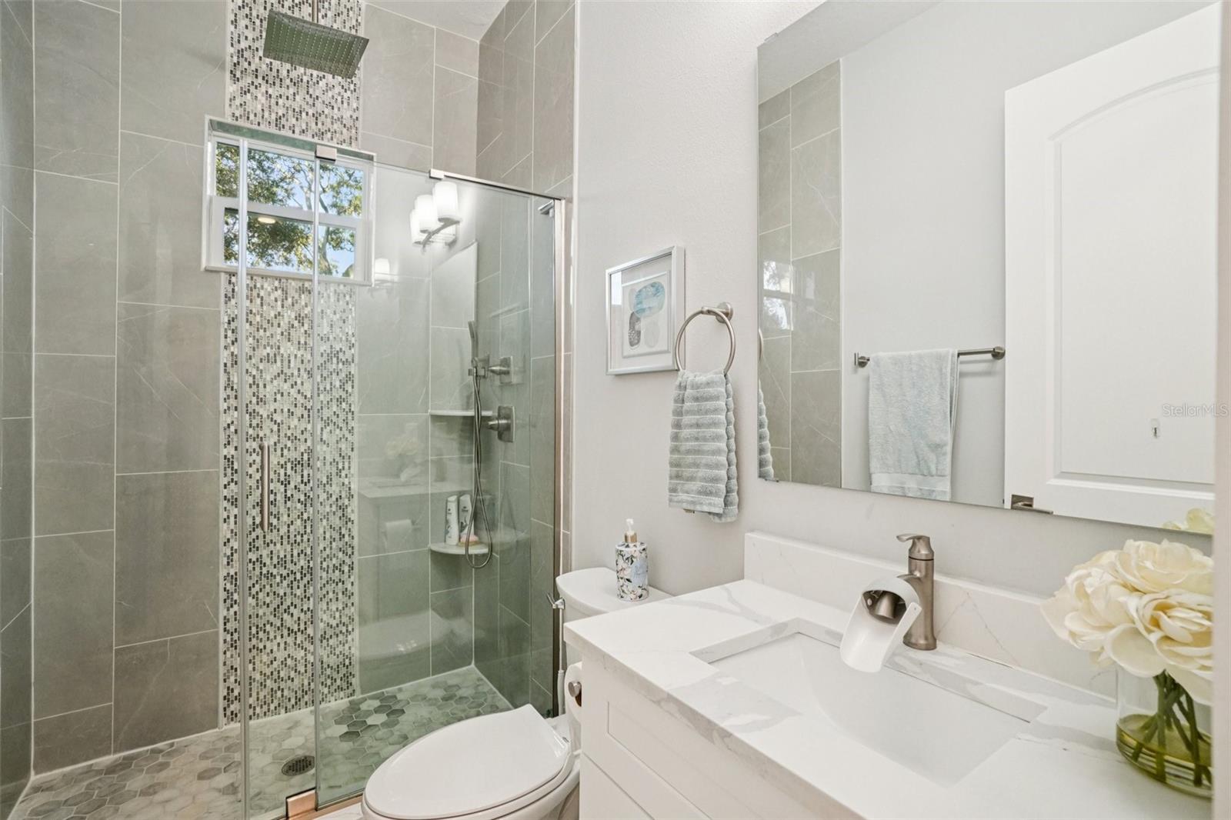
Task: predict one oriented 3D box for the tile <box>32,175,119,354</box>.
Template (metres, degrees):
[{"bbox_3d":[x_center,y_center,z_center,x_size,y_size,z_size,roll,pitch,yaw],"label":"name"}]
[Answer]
[{"bbox_3d":[-1.849,-0.492,1.766,0.197,0.607,0.011,0,0,-31],"label":"tile"}]

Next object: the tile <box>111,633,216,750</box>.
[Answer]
[{"bbox_3d":[-1.643,1.028,1.886,0.290,0.374,0.011,0,0,-31],"label":"tile"}]

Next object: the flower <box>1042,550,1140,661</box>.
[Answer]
[{"bbox_3d":[0.552,0.226,0.592,0.095,0.112,0.095,1,0,-37],"label":"flower"}]

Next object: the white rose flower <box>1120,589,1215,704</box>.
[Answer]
[{"bbox_3d":[0.578,0.238,0.513,0.105,0.112,0.112,0,0,-42],"label":"white rose flower"}]

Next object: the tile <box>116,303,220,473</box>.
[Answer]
[{"bbox_3d":[-1.635,-0.076,1.887,0.295,0.610,0.010,1,0,-30],"label":"tile"}]

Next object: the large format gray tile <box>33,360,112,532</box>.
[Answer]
[{"bbox_3d":[-1.851,0.118,1.763,0.197,0.607,0.011,0,0,-31],"label":"large format gray tile"}]

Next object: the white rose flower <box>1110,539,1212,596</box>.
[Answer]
[{"bbox_3d":[0.596,0.176,0.548,0.095,0.075,0.100,1,0,-37],"label":"white rose flower"}]

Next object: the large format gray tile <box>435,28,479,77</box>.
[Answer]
[{"bbox_3d":[-0.745,-1.675,2.413,0.200,0.175,0.010,1,0,-30],"label":"large format gray tile"}]

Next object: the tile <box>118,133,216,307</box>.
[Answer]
[{"bbox_3d":[-1.631,-0.686,1.891,0.295,0.610,0.010,1,0,-30],"label":"tile"}]

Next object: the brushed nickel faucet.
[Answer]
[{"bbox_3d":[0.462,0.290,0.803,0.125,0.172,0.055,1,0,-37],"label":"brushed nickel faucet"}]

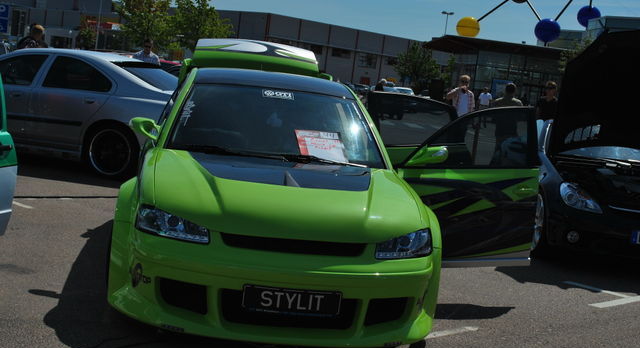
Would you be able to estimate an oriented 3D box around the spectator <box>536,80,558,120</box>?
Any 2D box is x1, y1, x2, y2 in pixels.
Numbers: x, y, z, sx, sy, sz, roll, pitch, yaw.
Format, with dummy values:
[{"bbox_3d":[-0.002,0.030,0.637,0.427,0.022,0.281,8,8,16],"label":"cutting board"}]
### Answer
[{"bbox_3d":[3.981,-0.766,16.402,0.500,1.750,0.320,9,7,19],"label":"spectator"}]

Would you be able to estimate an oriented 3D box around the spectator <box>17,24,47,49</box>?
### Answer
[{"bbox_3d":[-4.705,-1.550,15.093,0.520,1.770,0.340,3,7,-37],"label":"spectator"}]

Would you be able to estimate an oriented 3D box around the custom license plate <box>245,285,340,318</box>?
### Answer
[{"bbox_3d":[-0.144,0.670,4.903,0.528,0.125,0.025,5,7,-9],"label":"custom license plate"}]

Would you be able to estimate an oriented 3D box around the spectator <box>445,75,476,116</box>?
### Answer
[{"bbox_3d":[2.780,-1.090,18.402,0.550,1.750,0.360,7,7,2],"label":"spectator"}]

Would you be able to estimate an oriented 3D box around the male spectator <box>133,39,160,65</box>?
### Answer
[{"bbox_3d":[-2.988,-1.409,15.702,0.500,1.740,0.320,5,7,-11],"label":"male spectator"}]

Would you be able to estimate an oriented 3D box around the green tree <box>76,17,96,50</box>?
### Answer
[{"bbox_3d":[-17.765,-10.309,70.186,1.600,3.180,1.600,5,7,-15],"label":"green tree"}]

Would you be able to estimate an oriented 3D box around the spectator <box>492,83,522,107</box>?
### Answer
[{"bbox_3d":[2.934,-0.572,14.793,0.520,1.770,0.320,7,6,0],"label":"spectator"}]

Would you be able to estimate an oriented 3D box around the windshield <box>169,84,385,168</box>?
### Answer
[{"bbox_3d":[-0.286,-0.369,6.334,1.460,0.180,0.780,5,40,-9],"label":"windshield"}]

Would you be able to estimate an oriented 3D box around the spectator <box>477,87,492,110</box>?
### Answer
[{"bbox_3d":[6.708,-2.679,38.093,0.520,1.770,0.340,7,6,0],"label":"spectator"}]

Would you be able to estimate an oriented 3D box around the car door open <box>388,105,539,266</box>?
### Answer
[{"bbox_3d":[1.030,0.105,6.530,1.130,1.130,0.240,4,7,-29],"label":"car door open"}]

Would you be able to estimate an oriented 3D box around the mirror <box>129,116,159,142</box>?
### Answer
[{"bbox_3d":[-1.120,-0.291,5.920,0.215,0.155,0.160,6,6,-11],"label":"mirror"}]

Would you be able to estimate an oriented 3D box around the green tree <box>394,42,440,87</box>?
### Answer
[{"bbox_3d":[5.482,-5.781,55.216,2.800,4.120,2.700,7,6,0],"label":"green tree"}]

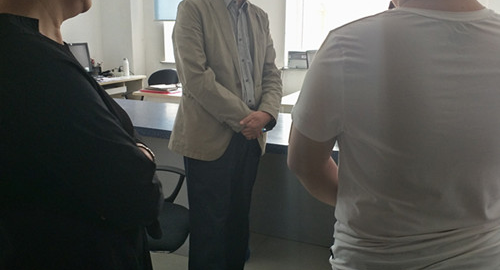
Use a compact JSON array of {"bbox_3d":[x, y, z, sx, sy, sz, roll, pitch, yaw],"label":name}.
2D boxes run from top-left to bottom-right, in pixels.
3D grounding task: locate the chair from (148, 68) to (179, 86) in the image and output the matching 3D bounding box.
[{"bbox_3d":[-0.892,-0.153,4.444,0.590,0.880,0.580,7,16,25],"label":"chair"}]

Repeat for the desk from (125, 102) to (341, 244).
[{"bbox_3d":[-0.249,0.303,2.805,2.200,0.790,0.630,7,16,24],"label":"desk"}]

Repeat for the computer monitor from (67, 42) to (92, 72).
[{"bbox_3d":[-1.620,-0.609,4.228,0.170,0.360,0.440,10,18,33],"label":"computer monitor"}]

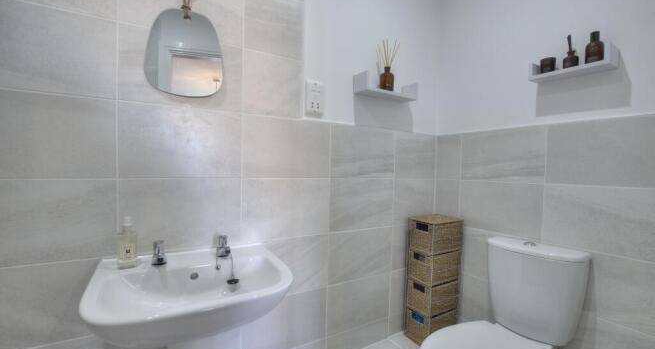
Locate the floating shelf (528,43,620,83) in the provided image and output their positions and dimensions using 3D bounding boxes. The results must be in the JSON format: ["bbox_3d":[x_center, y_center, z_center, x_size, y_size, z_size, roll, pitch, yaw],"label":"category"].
[{"bbox_3d":[0.932,-0.414,1.049,0.100,0.070,0.242,0,1,-30],"label":"floating shelf"}]

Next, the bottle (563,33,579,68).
[{"bbox_3d":[0.934,-0.466,1.047,0.047,0.142,0.047,0,1,-30],"label":"bottle"}]

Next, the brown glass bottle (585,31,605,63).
[{"bbox_3d":[0.978,-0.466,0.999,0.050,0.117,0.050,0,2,-30],"label":"brown glass bottle"}]

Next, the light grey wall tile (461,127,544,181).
[{"bbox_3d":[0.842,-0.096,1.344,0.009,0.252,0.396,0,2,-30],"label":"light grey wall tile"}]

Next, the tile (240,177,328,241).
[{"bbox_3d":[-0.169,0.144,1.186,0.396,0.252,0.009,0,2,-30],"label":"tile"}]

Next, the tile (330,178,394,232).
[{"bbox_3d":[0.179,0.147,1.380,0.397,0.252,0.010,0,1,-30],"label":"tile"}]

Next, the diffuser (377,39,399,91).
[{"bbox_3d":[0.304,-0.544,1.363,0.100,0.263,0.085,0,2,-30],"label":"diffuser"}]

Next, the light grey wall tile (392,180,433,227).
[{"bbox_3d":[0.498,0.153,1.564,0.339,0.247,0.010,1,1,-30],"label":"light grey wall tile"}]

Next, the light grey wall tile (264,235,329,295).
[{"bbox_3d":[-0.174,0.395,1.190,0.397,0.247,0.010,1,1,-30],"label":"light grey wall tile"}]

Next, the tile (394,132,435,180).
[{"bbox_3d":[0.503,-0.103,1.556,0.338,0.252,0.010,0,1,-30],"label":"tile"}]

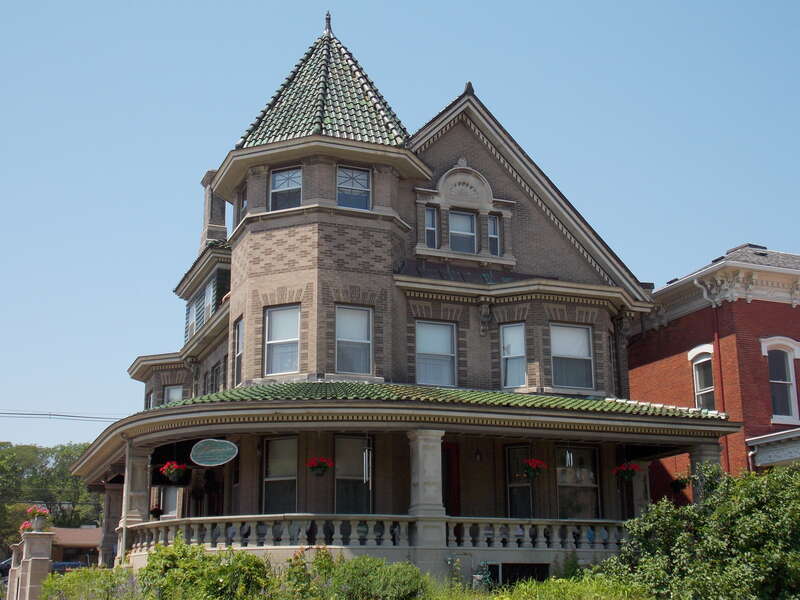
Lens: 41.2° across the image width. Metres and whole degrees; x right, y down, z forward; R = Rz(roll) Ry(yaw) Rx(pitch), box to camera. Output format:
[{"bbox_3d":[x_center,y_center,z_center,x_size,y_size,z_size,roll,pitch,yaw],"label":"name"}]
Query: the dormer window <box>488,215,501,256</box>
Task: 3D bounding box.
[{"bbox_3d":[2.562,-1.770,29.015,0.357,1.144,0.131,6,-17,-22],"label":"dormer window"}]

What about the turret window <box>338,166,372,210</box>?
[{"bbox_3d":[-1.157,-2.828,26.911,0.938,1.075,0.151,6,-17,-22],"label":"turret window"}]

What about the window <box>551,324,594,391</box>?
[{"bbox_3d":[4.676,1.498,28.612,1.320,1.760,0.180,6,-17,-21],"label":"window"}]

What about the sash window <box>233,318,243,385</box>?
[{"bbox_3d":[-4.187,1.336,27.678,0.180,1.750,0.980,6,-17,-21],"label":"sash window"}]

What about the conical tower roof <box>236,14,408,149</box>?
[{"bbox_3d":[-2.044,-5.702,29.866,5.555,5.202,5.555,6,-17,-22],"label":"conical tower roof"}]

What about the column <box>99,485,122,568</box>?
[{"bbox_3d":[-9.419,7.376,34.847,0.630,2.670,0.630,6,-17,-21],"label":"column"}]

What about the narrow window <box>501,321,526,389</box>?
[{"bbox_3d":[2.987,1.449,27.688,0.636,1.695,0.151,-7,-17,22],"label":"narrow window"}]

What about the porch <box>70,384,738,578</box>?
[{"bbox_3d":[-1.200,5.561,30.392,14.600,4.990,15.500,6,-17,-21],"label":"porch"}]

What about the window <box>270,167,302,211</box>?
[{"bbox_3d":[-3.005,-2.917,28.133,1.000,1.230,0.160,-7,-17,21],"label":"window"}]

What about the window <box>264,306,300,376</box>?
[{"bbox_3d":[-2.861,0.967,25.885,0.961,1.701,0.151,-7,-17,22],"label":"window"}]

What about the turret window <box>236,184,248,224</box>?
[{"bbox_3d":[-4.243,-2.658,28.773,0.180,1.220,0.950,6,-17,-21],"label":"turret window"}]

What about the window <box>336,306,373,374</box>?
[{"bbox_3d":[-1.123,1.030,26.696,0.970,1.740,0.180,6,-17,-21],"label":"window"}]

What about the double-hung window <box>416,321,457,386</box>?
[{"bbox_3d":[0.992,1.428,28.235,1.180,1.750,0.180,6,-17,-21],"label":"double-hung window"}]

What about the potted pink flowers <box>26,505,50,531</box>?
[{"bbox_3d":[-7.651,4.614,22.500,0.480,0.560,0.480,-1,-15,0],"label":"potted pink flowers"}]

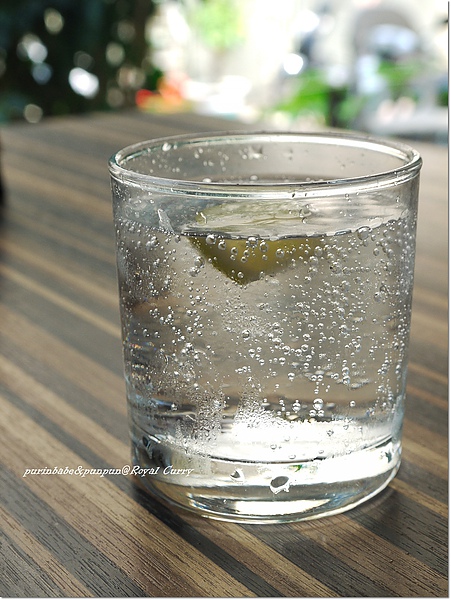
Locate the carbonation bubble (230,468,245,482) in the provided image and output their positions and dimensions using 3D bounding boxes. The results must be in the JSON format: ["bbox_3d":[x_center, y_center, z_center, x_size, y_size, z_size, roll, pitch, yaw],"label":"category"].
[{"bbox_3d":[0.003,0.044,0.272,0.004,0.004,0.003,3,19,12],"label":"carbonation bubble"}]

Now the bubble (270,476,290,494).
[{"bbox_3d":[0.014,0.047,0.272,0.006,0.005,0.003,-2,18,-3],"label":"bubble"}]

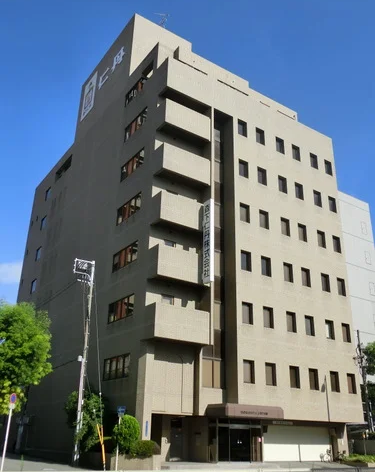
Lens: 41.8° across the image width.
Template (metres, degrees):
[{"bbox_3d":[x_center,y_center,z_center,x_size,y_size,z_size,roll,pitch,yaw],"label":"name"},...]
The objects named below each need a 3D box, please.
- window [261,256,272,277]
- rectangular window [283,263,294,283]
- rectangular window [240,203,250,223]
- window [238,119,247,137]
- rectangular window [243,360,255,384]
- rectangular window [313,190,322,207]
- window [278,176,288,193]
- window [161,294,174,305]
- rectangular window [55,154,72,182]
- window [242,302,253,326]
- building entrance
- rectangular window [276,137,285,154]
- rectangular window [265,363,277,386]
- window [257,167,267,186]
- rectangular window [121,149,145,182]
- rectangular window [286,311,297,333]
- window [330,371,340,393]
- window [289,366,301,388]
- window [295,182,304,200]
[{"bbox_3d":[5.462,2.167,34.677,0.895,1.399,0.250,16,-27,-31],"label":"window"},{"bbox_3d":[7.899,2.906,38.861,0.904,1.482,0.200,16,-27,-30],"label":"rectangular window"},{"bbox_3d":[4.394,-1.749,38.217,0.904,1.482,0.200,16,-27,-30],"label":"rectangular window"},{"bbox_3d":[4.568,-9.012,41.322,0.904,1.482,0.200,16,-27,-30],"label":"window"},{"bbox_3d":[3.885,8.620,31.271,0.891,1.382,0.150,16,-27,-31],"label":"rectangular window"},{"bbox_3d":[10.132,-2.901,38.520,0.828,1.295,0.200,16,-27,-31],"label":"rectangular window"},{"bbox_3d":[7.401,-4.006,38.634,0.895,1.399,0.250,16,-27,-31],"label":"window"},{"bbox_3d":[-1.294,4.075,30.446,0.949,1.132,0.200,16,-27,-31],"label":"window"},{"bbox_3d":[-13.016,-7.044,52.027,0.300,1.294,4.461,16,-27,-31],"label":"rectangular window"},{"bbox_3d":[3.677,4.810,30.599,0.828,1.295,0.200,16,-27,-31],"label":"window"},{"bbox_3d":[3.314,13.797,33.243,3.871,2.658,0.790,16,-27,-30],"label":"building entrance"},{"bbox_3d":[7.101,-6.963,37.975,0.828,1.295,0.200,16,-27,-31],"label":"rectangular window"},{"bbox_3d":[5.039,8.459,30.091,0.828,1.295,0.200,16,-27,-31],"label":"rectangular window"},{"bbox_3d":[5.734,-4.600,38.027,0.891,1.382,0.150,16,-27,-31],"label":"window"},{"bbox_3d":[-4.051,-5.226,36.474,0.200,1.347,3.534,16,-27,-31],"label":"rectangular window"},{"bbox_3d":[7.154,6.007,34.212,0.875,1.358,0.214,16,-27,-31],"label":"rectangular window"},{"bbox_3d":[10.363,10.356,34.842,0.875,1.358,0.214,16,-27,-31],"label":"window"},{"bbox_3d":[7.244,9.583,33.367,0.891,1.382,0.150,16,-27,-31],"label":"window"},{"bbox_3d":[9.077,-3.641,40.114,0.891,1.382,0.150,16,-27,-31],"label":"window"}]

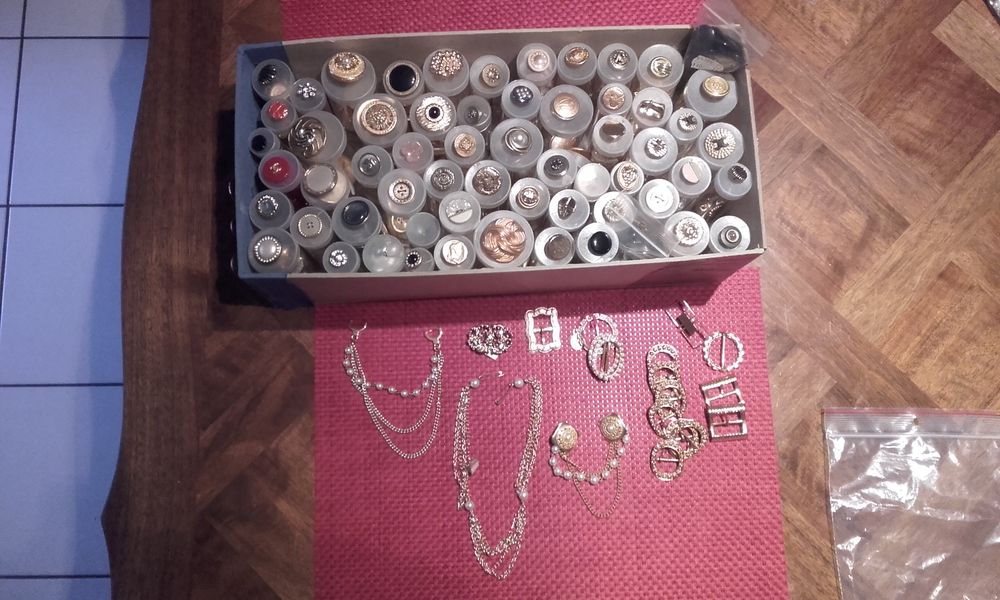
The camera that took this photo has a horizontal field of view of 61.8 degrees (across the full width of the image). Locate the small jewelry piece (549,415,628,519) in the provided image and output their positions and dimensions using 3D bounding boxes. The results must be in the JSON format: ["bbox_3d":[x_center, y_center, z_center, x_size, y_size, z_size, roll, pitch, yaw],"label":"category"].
[{"bbox_3d":[0.068,0.124,0.619,0.061,0.012,0.074,-5,81,-2],"label":"small jewelry piece"}]

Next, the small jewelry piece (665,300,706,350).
[{"bbox_3d":[0.143,0.020,0.640,0.016,0.006,0.035,-29,83,-5],"label":"small jewelry piece"}]

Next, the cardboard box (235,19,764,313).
[{"bbox_3d":[-0.002,-0.090,0.599,0.335,0.114,0.156,-3,81,-2],"label":"cardboard box"}]

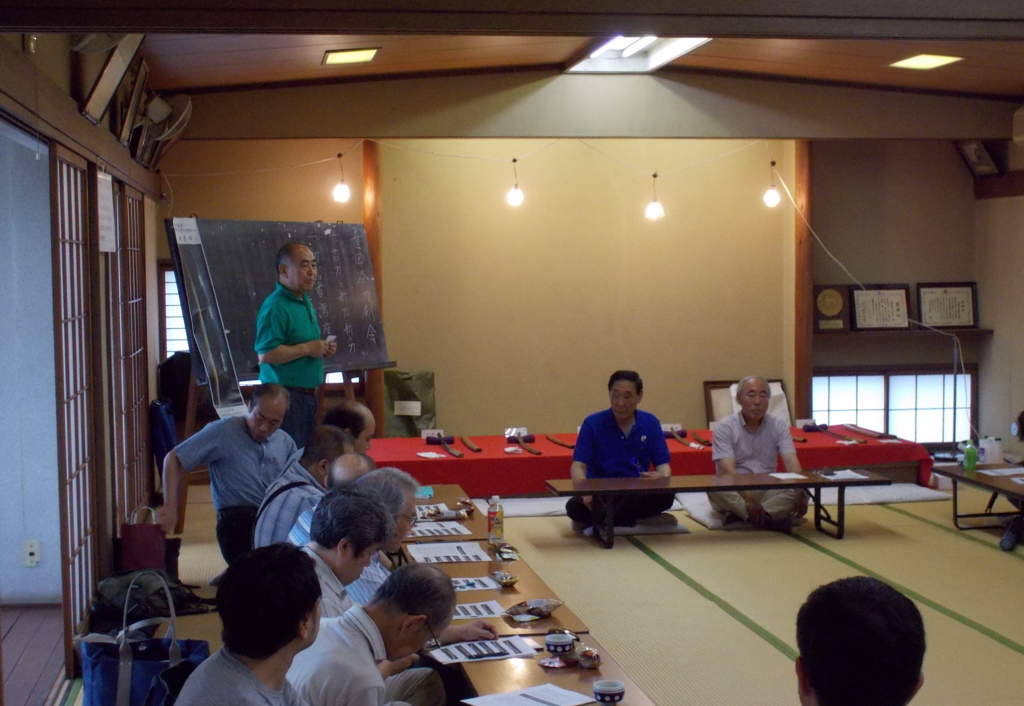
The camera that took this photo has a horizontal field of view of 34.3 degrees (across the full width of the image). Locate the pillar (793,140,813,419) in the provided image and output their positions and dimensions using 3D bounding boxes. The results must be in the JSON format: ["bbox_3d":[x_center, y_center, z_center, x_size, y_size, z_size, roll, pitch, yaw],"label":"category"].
[{"bbox_3d":[2.098,-0.445,11.935,0.125,2.400,0.125,-1,3,-8],"label":"pillar"}]

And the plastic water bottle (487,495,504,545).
[{"bbox_3d":[-0.066,0.700,6.999,0.066,0.200,0.066,-1,3,-8],"label":"plastic water bottle"}]

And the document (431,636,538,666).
[{"bbox_3d":[-0.087,0.907,5.034,0.297,0.015,0.210,-2,3,-15],"label":"document"}]

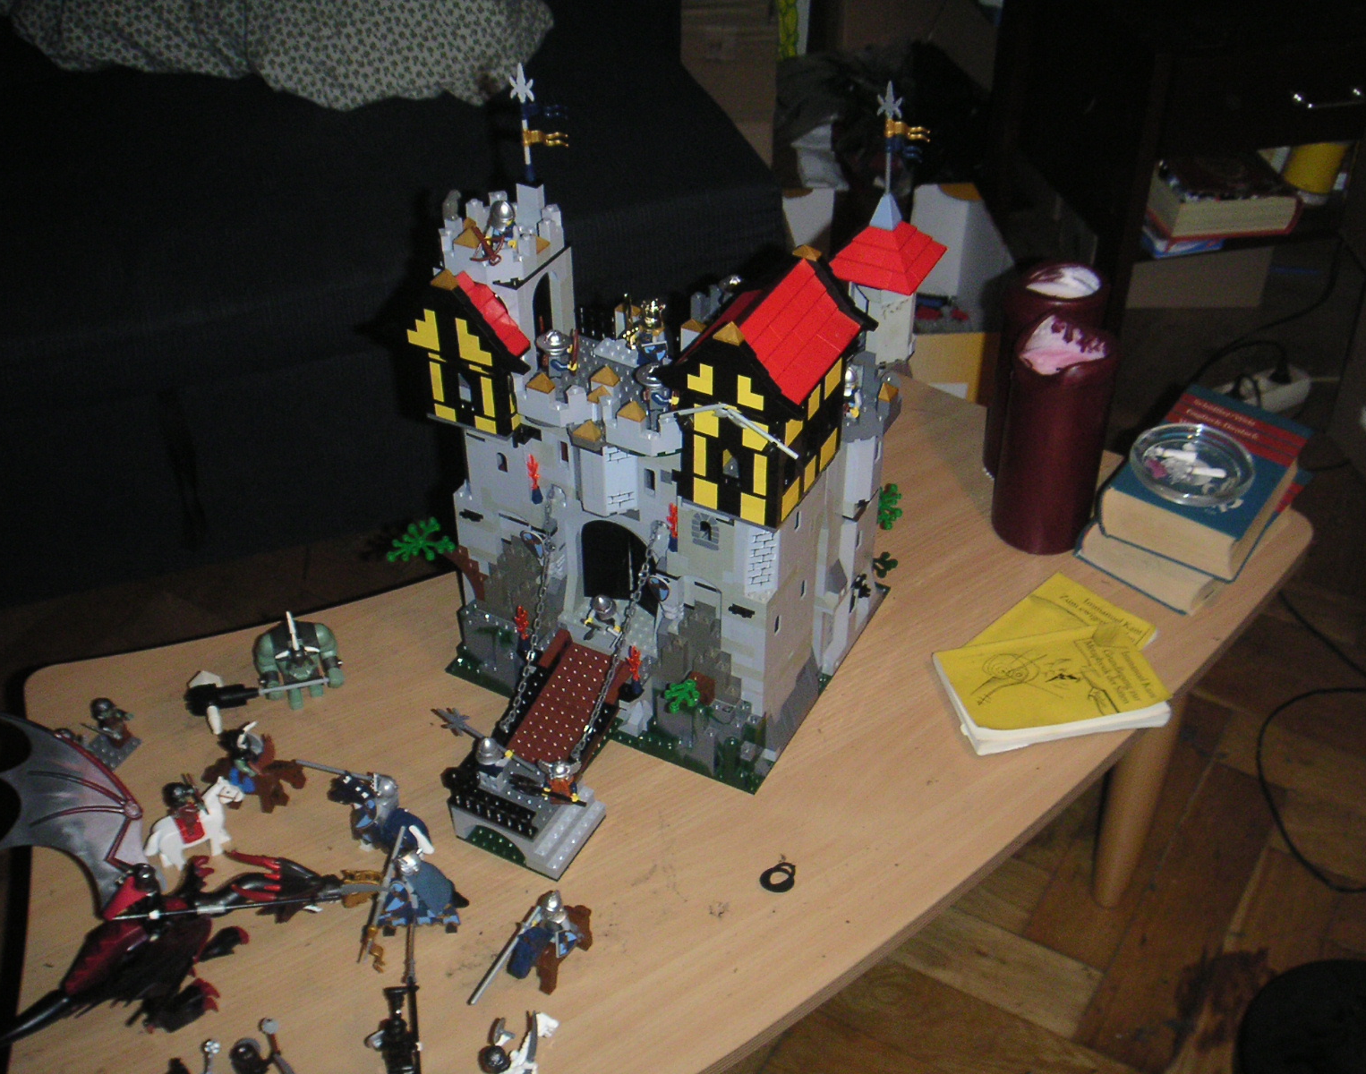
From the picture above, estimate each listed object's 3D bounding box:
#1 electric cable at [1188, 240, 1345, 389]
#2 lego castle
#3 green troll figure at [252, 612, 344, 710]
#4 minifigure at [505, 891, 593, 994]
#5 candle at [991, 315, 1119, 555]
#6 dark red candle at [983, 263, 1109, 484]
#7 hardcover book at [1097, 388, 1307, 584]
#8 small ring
[{"bbox_3d":[0.905,-0.359,2.397,0.130,0.050,0.500,28,47,30],"label":"electric cable"},{"bbox_3d":[-0.033,-0.037,1.044,0.280,0.372,0.376,19,43,21],"label":"lego castle"},{"bbox_3d":[-0.277,0.085,1.140,0.056,0.066,0.040,-11,41,-13],"label":"green troll figure"},{"bbox_3d":[-0.080,0.241,0.955,0.032,0.060,0.054,25,46,28],"label":"minifigure"},{"bbox_3d":[0.292,-0.079,1.243,0.075,0.180,0.075,0,40,0],"label":"candle"},{"bbox_3d":[0.300,-0.134,1.312,0.077,0.176,0.077,0,40,0],"label":"dark red candle"},{"bbox_3d":[0.416,-0.047,1.250,0.105,0.040,0.171,24,45,26],"label":"hardcover book"},{"bbox_3d":[0.062,0.221,1.022,0.022,0.004,0.025,0,40,0],"label":"small ring"}]

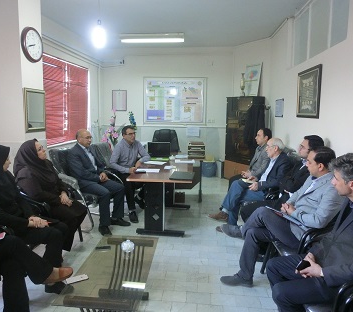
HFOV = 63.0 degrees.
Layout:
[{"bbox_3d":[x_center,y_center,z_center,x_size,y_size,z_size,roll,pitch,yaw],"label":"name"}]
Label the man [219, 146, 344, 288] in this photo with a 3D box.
[{"bbox_3d":[0.932,0.546,2.648,1.030,1.270,0.570,2,9,6],"label":"man"}]

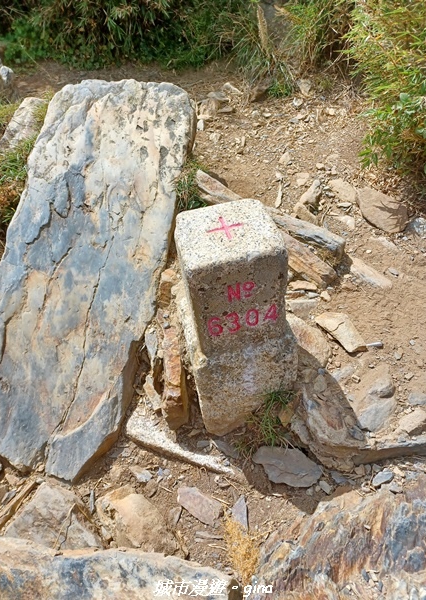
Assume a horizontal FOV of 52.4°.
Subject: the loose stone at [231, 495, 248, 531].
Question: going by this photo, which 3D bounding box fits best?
[{"bbox_3d":[0.048,0.383,0.777,0.026,0.012,0.056,-2,45,3],"label":"loose stone"}]

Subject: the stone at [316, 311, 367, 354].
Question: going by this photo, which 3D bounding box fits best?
[{"bbox_3d":[0.301,0.070,0.995,0.067,0.025,0.126,-26,49,-19],"label":"stone"}]

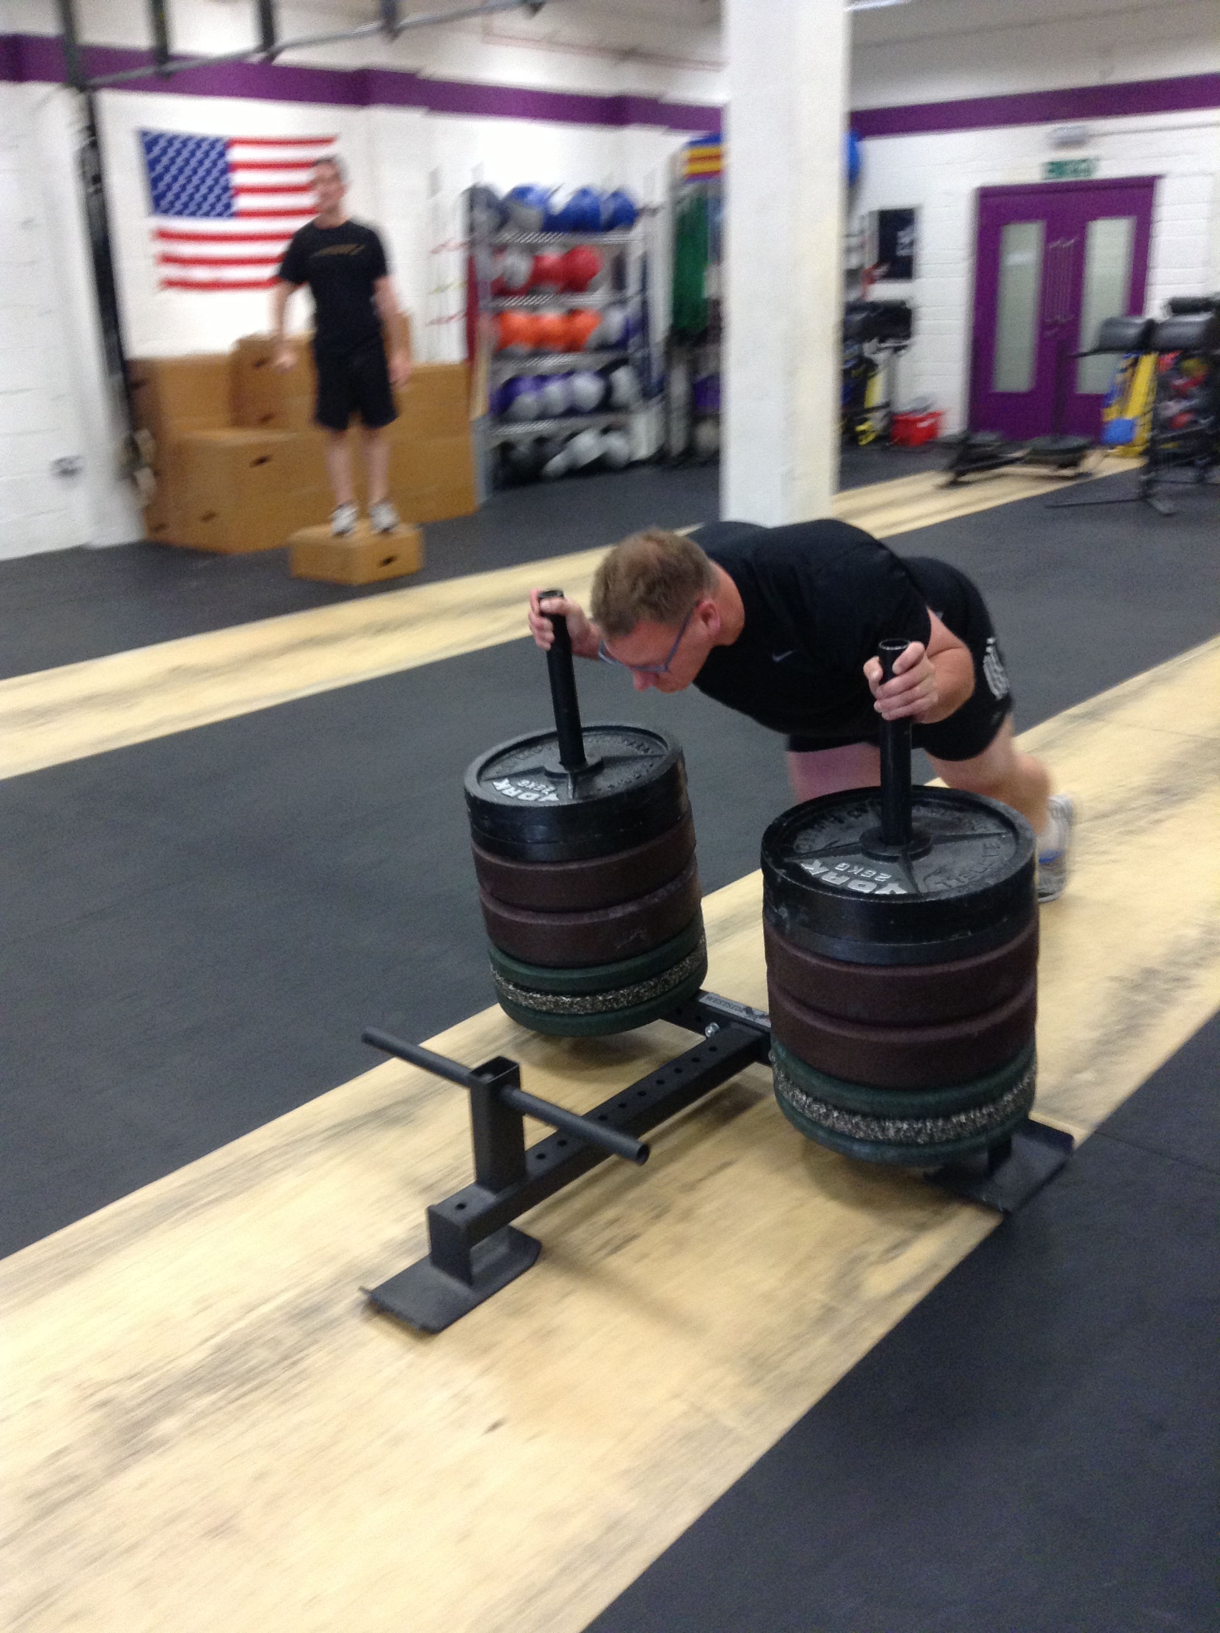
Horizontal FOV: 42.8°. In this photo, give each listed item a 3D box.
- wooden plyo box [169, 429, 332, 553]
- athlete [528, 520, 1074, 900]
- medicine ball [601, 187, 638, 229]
[{"bbox_3d":[-2.130,-1.927,9.194,0.490,0.610,0.630,17,27,42],"label":"wooden plyo box"},{"bbox_3d":[0.529,-0.137,3.202,0.950,1.060,1.600,14,25,39],"label":"athlete"},{"bbox_3d":[0.030,-4.475,11.521,0.336,0.336,0.336,-1,20,0],"label":"medicine ball"}]

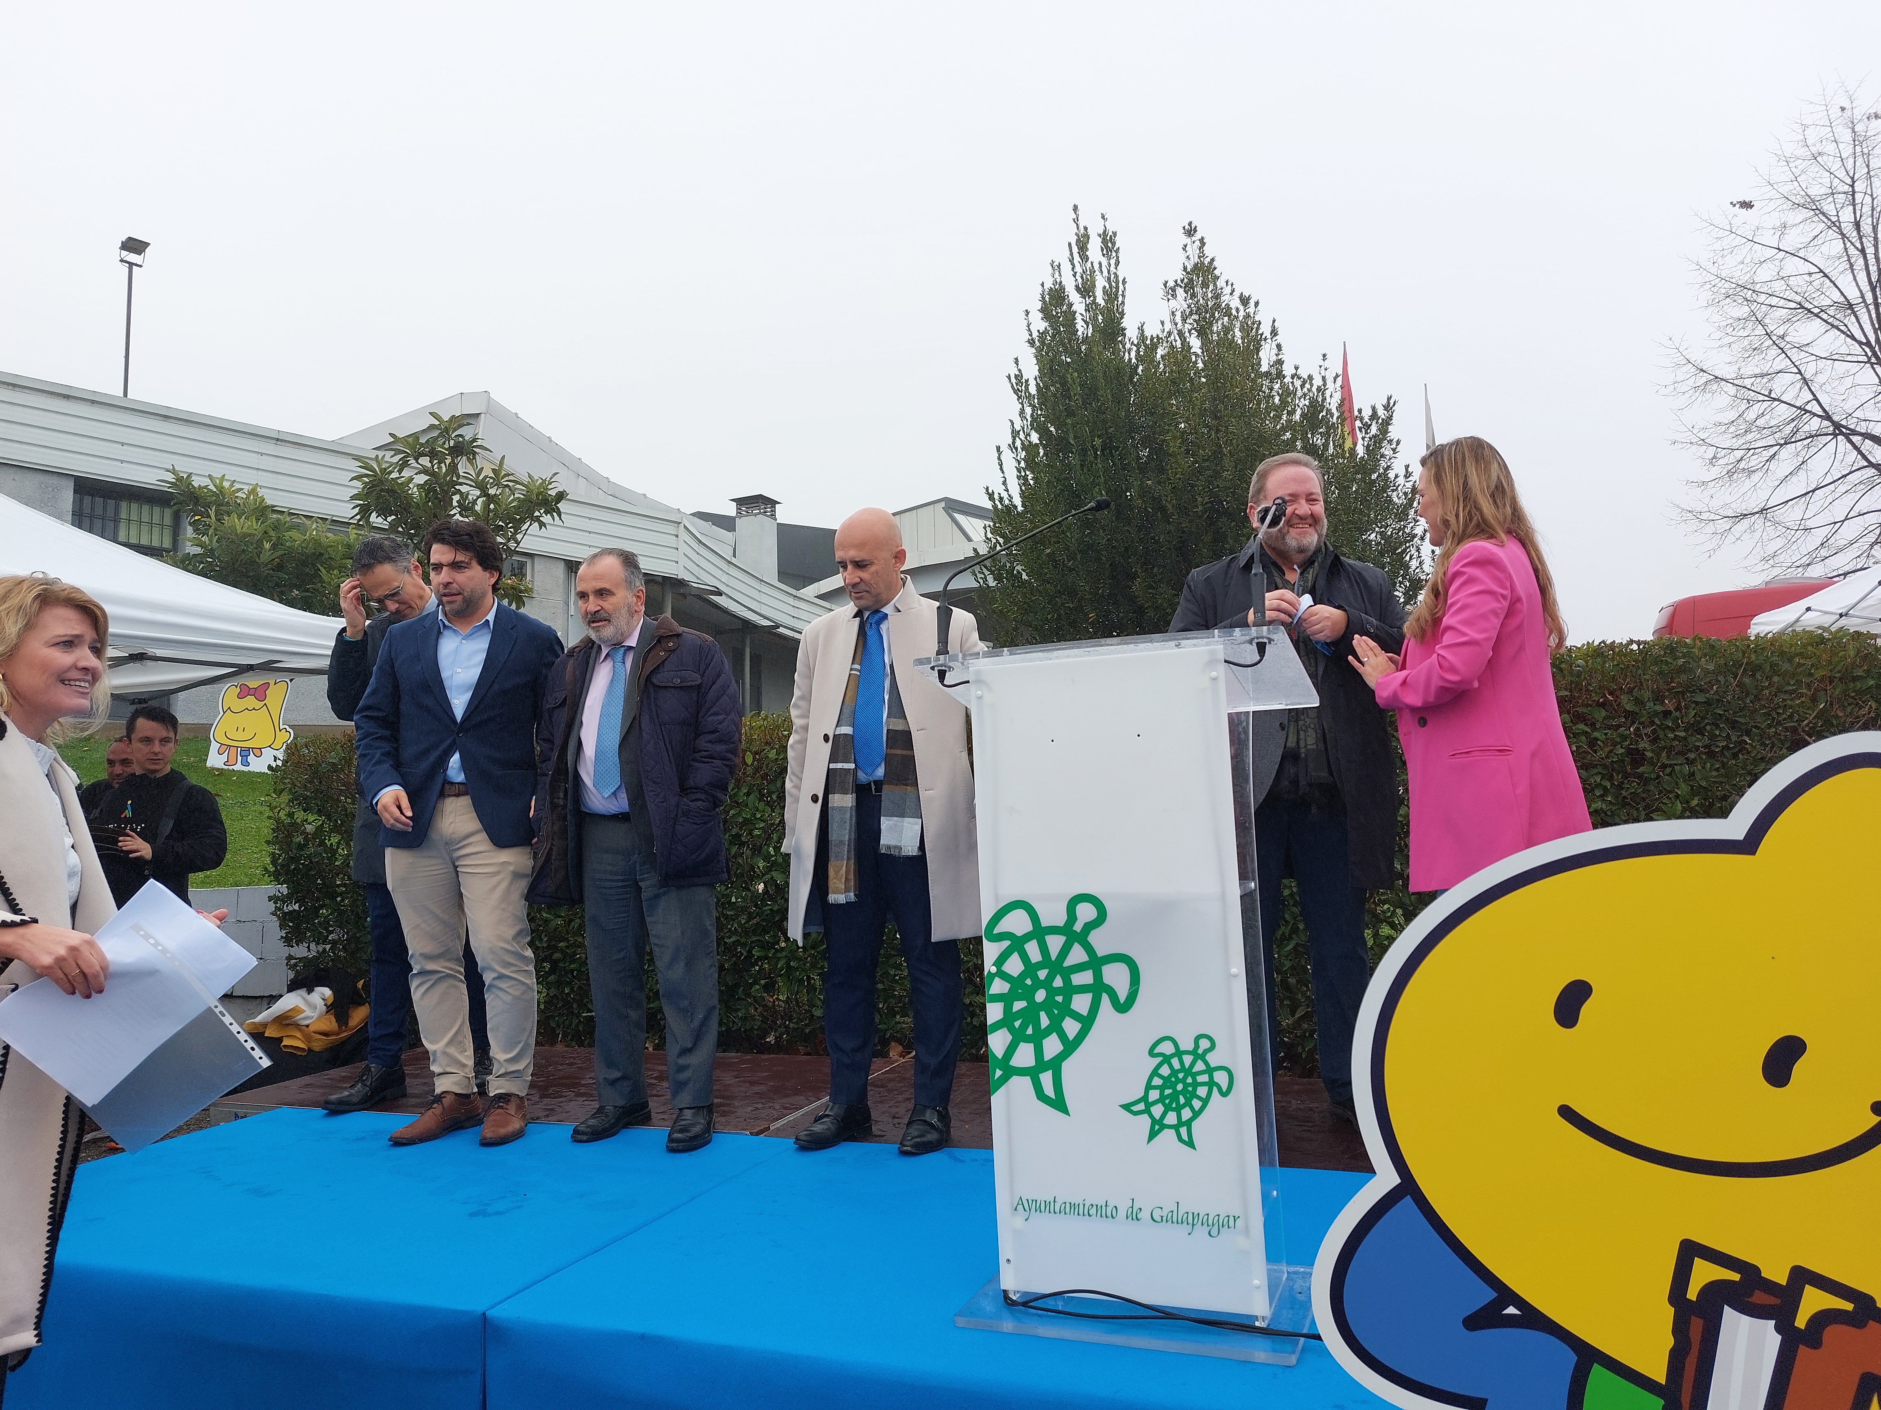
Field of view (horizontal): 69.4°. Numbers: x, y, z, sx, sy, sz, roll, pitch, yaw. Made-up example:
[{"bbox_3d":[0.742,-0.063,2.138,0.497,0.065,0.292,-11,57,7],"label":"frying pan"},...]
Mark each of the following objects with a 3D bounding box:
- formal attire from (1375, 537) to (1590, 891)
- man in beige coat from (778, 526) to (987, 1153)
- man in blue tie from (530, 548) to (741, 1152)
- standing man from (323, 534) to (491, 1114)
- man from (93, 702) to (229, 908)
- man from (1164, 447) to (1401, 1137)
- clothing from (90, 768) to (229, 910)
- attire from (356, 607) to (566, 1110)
[{"bbox_3d":[1.330,0.020,3.380,0.440,0.870,0.420,-3,-4,17],"label":"formal attire"},{"bbox_3d":[-0.148,0.326,3.748,0.560,1.742,0.400,-3,-4,10],"label":"man in beige coat"},{"bbox_3d":[-0.875,0.387,3.916,0.560,1.687,0.420,-3,-4,12],"label":"man in blue tie"},{"bbox_3d":[-1.720,0.355,4.420,0.520,1.800,0.400,-4,-5,22],"label":"standing man"},{"bbox_3d":[-3.330,0.880,5.800,0.530,1.760,0.420,-1,-4,-9],"label":"man"},{"bbox_3d":[0.950,0.195,3.720,0.600,1.800,0.400,-2,-4,6],"label":"man"},{"bbox_3d":[-3.053,0.575,5.300,0.520,0.662,0.360,-1,-4,-7],"label":"clothing"},{"bbox_3d":[-1.426,0.425,4.025,0.580,1.469,0.360,-2,-4,-3],"label":"attire"}]

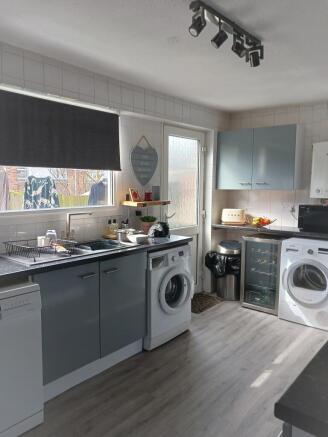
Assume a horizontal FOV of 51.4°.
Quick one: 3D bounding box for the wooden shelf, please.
[{"bbox_3d":[-0.171,-0.151,3.351,0.218,0.030,0.467,5,8,41],"label":"wooden shelf"}]

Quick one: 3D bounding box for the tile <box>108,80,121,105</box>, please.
[{"bbox_3d":[-0.447,-1.134,3.087,0.010,0.164,0.147,5,7,40],"label":"tile"}]

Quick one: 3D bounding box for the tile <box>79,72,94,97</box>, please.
[{"bbox_3d":[-0.630,-1.083,2.791,0.011,0.160,0.148,5,8,41],"label":"tile"}]

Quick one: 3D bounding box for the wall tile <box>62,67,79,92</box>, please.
[{"bbox_3d":[-0.730,-1.073,2.677,0.011,0.158,0.154,5,8,41],"label":"wall tile"}]

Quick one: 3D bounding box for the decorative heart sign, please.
[{"bbox_3d":[-0.183,-0.572,3.443,0.020,0.495,0.403,5,8,41],"label":"decorative heart sign"}]

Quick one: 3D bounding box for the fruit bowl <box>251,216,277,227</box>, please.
[{"bbox_3d":[1.224,0.051,4.212,0.325,0.135,0.320,0,5,0],"label":"fruit bowl"}]

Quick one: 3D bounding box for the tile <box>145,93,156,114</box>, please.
[{"bbox_3d":[-0.132,-1.134,3.363,0.011,0.176,0.170,5,8,41],"label":"tile"}]

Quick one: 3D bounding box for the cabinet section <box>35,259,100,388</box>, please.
[{"bbox_3d":[-0.838,0.662,2.446,0.570,0.725,0.500,4,7,40],"label":"cabinet section"}]

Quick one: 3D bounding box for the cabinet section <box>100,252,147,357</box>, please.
[{"bbox_3d":[-0.514,0.626,2.824,0.570,0.725,0.500,4,7,40],"label":"cabinet section"}]

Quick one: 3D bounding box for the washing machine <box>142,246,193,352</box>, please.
[{"bbox_3d":[-0.131,0.651,3.182,0.556,0.848,0.599,5,8,41],"label":"washing machine"}]

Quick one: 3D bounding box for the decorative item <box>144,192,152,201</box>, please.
[{"bbox_3d":[-0.158,-0.219,3.533,0.050,0.083,0.065,5,7,40],"label":"decorative item"}]

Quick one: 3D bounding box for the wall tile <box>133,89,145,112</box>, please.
[{"bbox_3d":[-0.237,-1.124,3.242,0.011,0.172,0.153,5,8,41],"label":"wall tile"}]

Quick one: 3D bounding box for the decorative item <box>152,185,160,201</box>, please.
[{"bbox_3d":[-0.080,-0.261,3.636,0.045,0.150,0.080,5,7,40],"label":"decorative item"}]

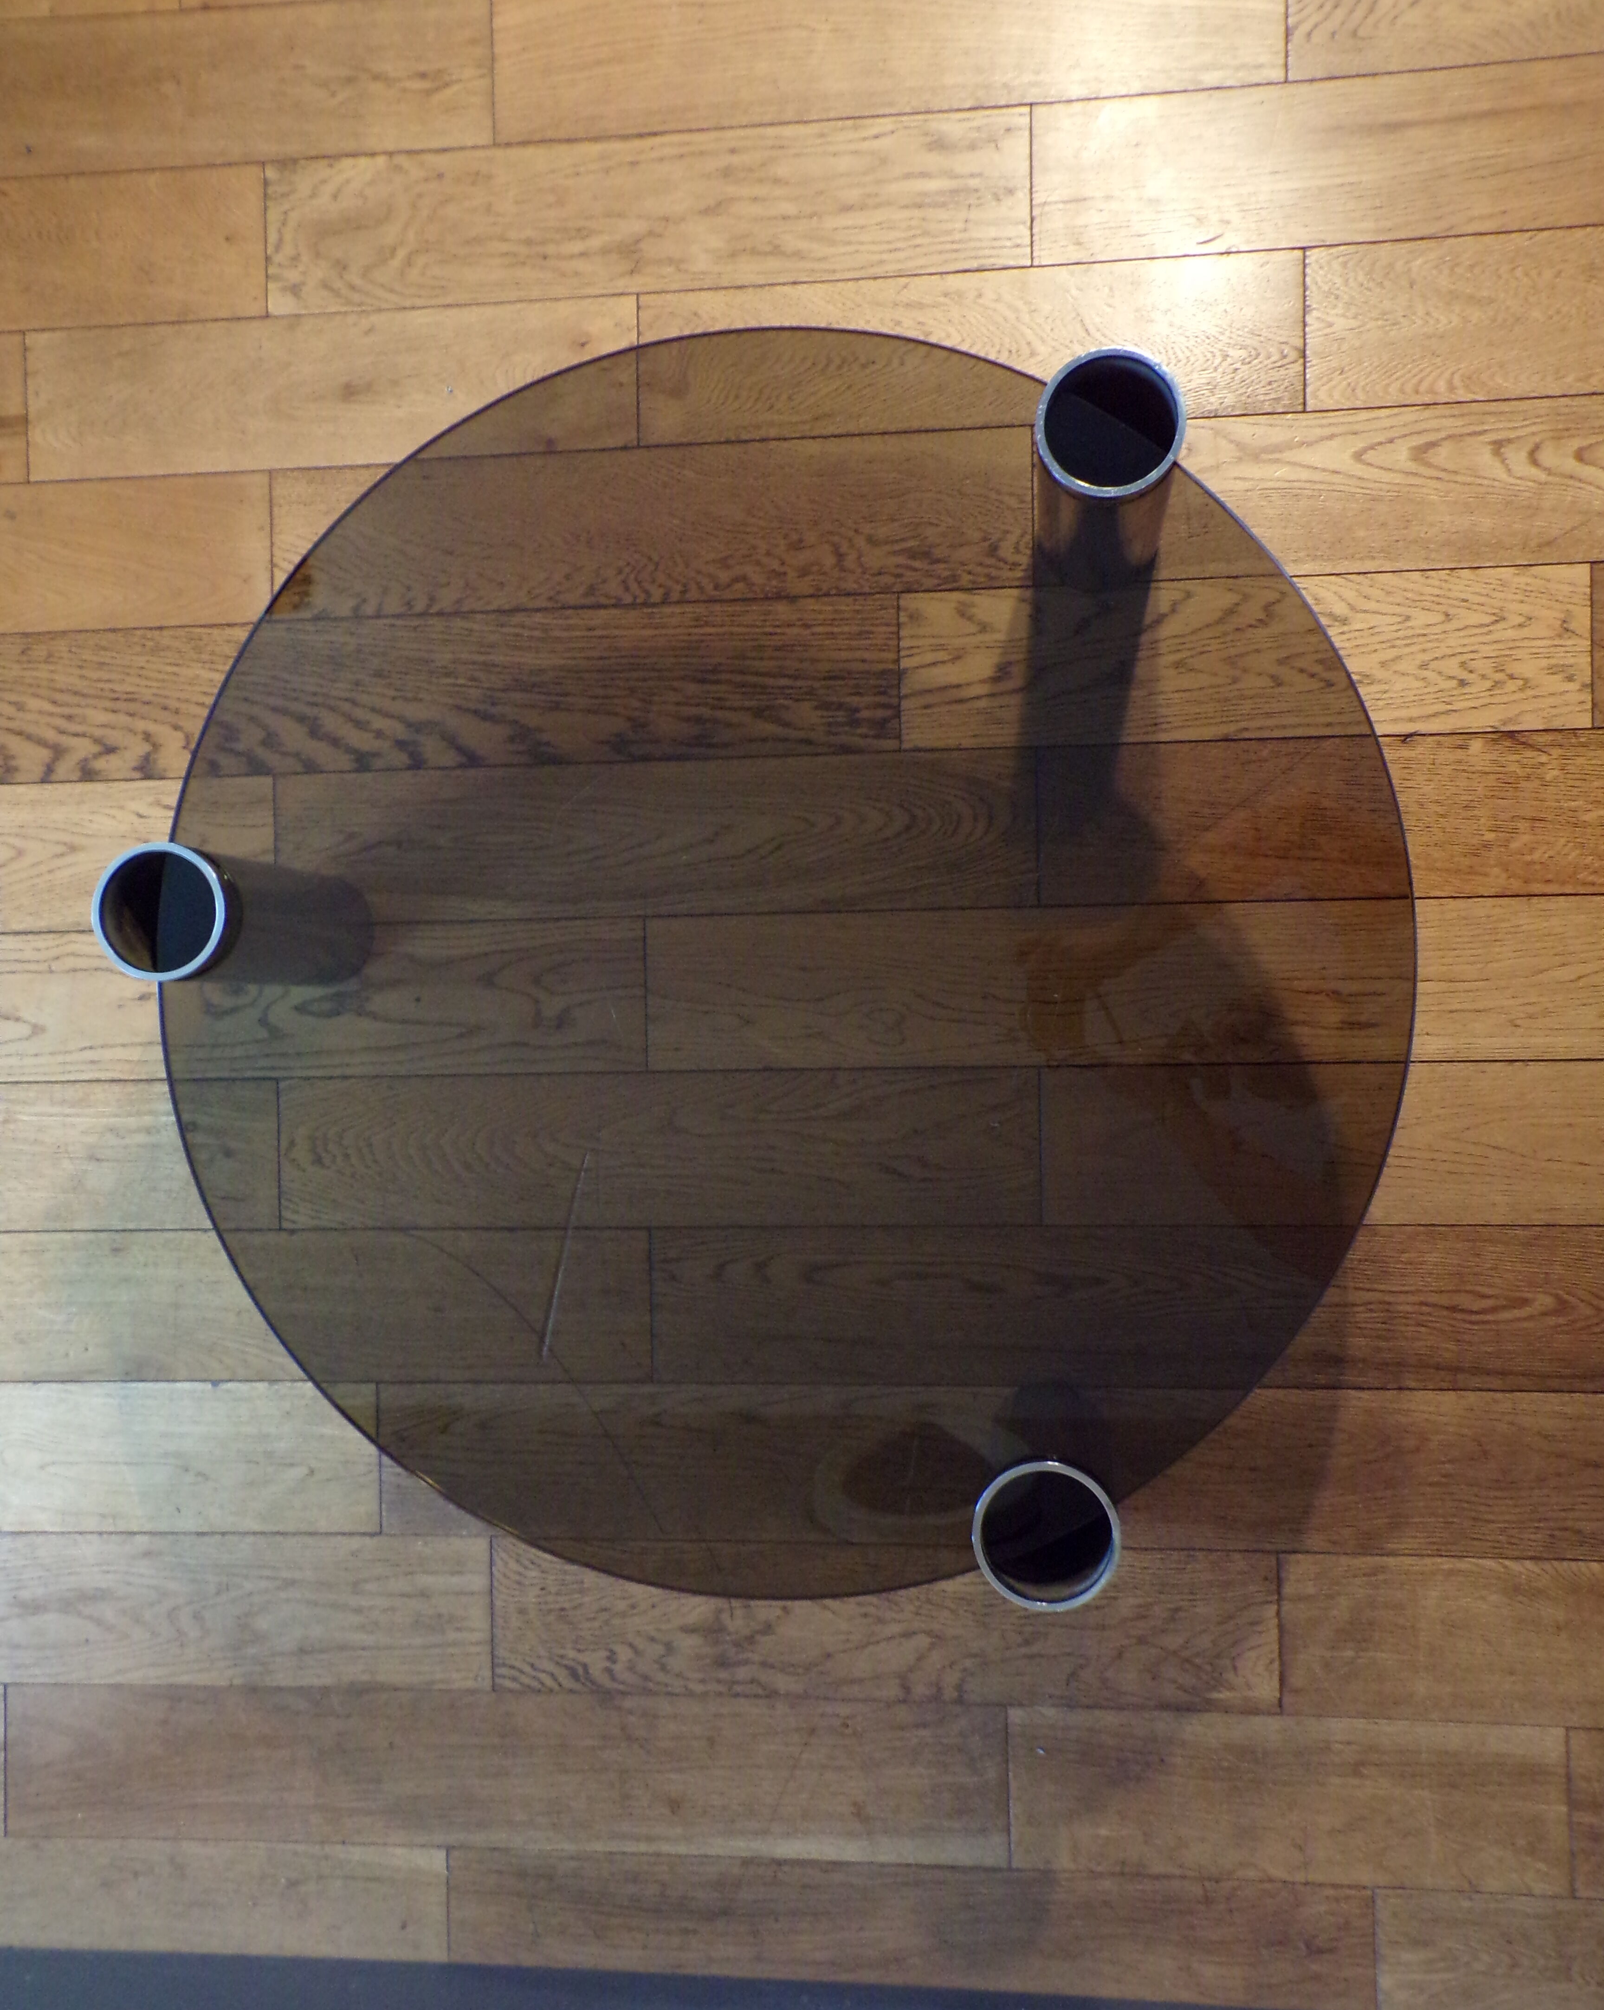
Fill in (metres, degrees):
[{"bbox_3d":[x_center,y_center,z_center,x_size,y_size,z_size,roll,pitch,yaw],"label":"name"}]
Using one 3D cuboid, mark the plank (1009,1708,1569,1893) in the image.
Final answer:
[{"bbox_3d":[0.358,0.586,1.289,0.403,0.020,0.125,-1,90,7],"label":"plank"}]

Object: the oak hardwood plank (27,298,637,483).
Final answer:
[{"bbox_3d":[-0.374,-0.485,1.375,0.500,0.020,0.120,-1,90,7],"label":"oak hardwood plank"}]

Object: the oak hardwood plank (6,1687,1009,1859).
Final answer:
[{"bbox_3d":[-0.243,0.603,1.365,0.800,0.017,0.120,-1,90,7],"label":"oak hardwood plank"}]

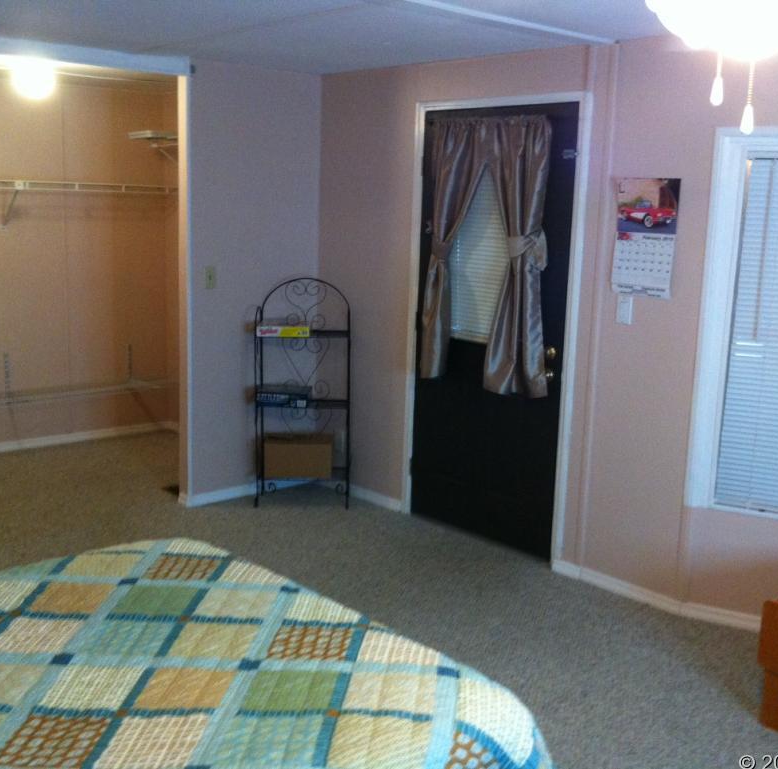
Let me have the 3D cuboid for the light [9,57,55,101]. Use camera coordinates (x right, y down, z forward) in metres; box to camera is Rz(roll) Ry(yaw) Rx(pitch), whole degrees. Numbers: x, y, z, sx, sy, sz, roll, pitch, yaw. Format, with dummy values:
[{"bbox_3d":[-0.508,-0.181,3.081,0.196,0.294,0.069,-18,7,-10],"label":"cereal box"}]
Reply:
[{"bbox_3d":[-1.766,-1.509,5.128,0.185,0.190,0.185,-7,14,-41],"label":"light"}]

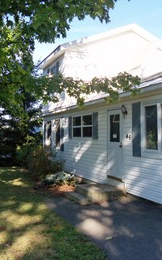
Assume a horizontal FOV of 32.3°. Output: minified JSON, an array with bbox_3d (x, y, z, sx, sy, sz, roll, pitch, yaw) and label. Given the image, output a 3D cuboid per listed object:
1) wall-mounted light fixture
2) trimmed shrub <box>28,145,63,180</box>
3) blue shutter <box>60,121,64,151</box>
[{"bbox_3d":[1.179,-0.484,7.610,0.180,0.375,0.150,1,-2,-24],"label":"wall-mounted light fixture"},{"bbox_3d":[-1.260,1.130,10.000,1.200,1.200,1.200,0,-2,0],"label":"trimmed shrub"},{"bbox_3d":[-0.790,0.197,12.120,0.045,1.430,0.380,1,-2,-24],"label":"blue shutter"}]

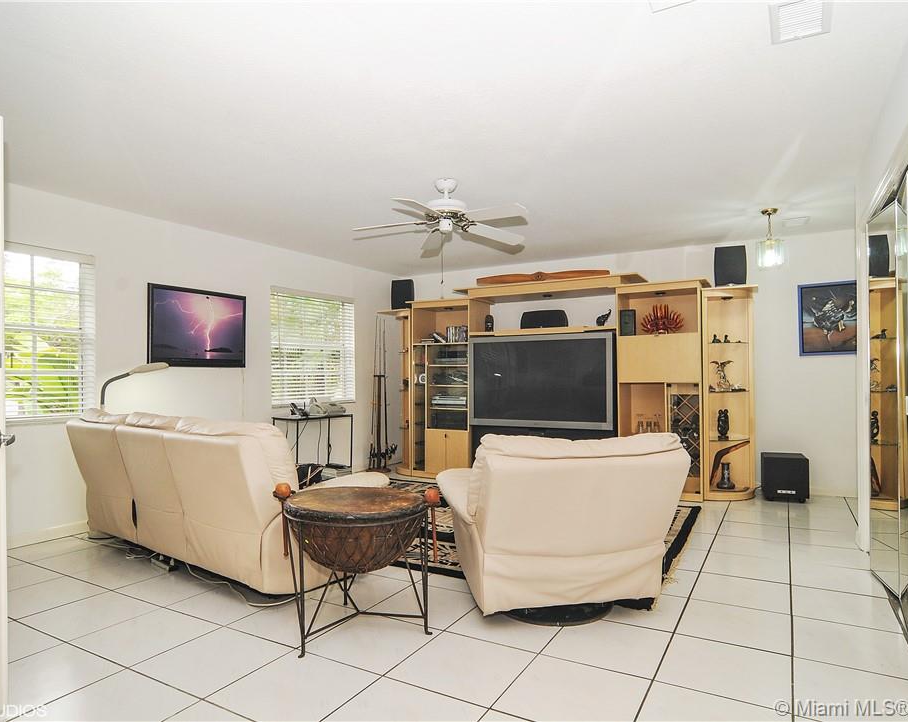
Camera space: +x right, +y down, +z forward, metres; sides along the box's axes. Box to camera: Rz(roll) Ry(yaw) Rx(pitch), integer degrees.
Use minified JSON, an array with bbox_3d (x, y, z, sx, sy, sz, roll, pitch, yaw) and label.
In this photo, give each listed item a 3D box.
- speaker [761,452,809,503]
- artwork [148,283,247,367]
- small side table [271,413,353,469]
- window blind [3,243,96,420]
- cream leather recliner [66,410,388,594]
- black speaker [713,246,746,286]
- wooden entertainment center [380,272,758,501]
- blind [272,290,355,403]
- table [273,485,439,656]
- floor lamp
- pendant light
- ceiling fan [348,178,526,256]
[{"bbox_3d":[3.126,1.074,5.116,0.335,0.442,0.358,-1,-1,24],"label":"speaker"},{"bbox_3d":[-2.271,-0.296,4.918,0.051,0.689,0.964,-1,-1,30],"label":"artwork"},{"bbox_3d":[-1.413,0.991,6.029,0.333,0.740,1.207,-1,-1,30],"label":"small side table"},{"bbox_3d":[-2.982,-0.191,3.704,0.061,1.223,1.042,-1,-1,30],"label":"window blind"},{"bbox_3d":[-1.552,0.804,3.659,2.211,0.977,0.960,-1,-1,35],"label":"cream leather recliner"},{"bbox_3d":[2.631,-0.877,5.160,0.263,0.370,0.195,-1,-1,30],"label":"black speaker"},{"bbox_3d":[1.037,0.260,6.025,4.103,2.169,0.759,-1,-1,30],"label":"wooden entertainment center"},{"bbox_3d":[-1.524,-0.124,6.135,0.061,1.234,1.275,-1,-1,30],"label":"blind"},{"bbox_3d":[-0.456,0.918,2.520,0.758,0.668,0.614,-1,-1,13],"label":"table"},{"bbox_3d":[-2.453,0.657,4.103,0.596,1.306,0.239,0,-1,-6],"label":"floor lamp"},{"bbox_3d":[2.529,-0.974,4.349,0.192,0.483,0.185,-1,-1,30],"label":"pendant light"},{"bbox_3d":[-0.049,-1.037,3.655,1.334,0.380,1.285,-1,-1,30],"label":"ceiling fan"}]

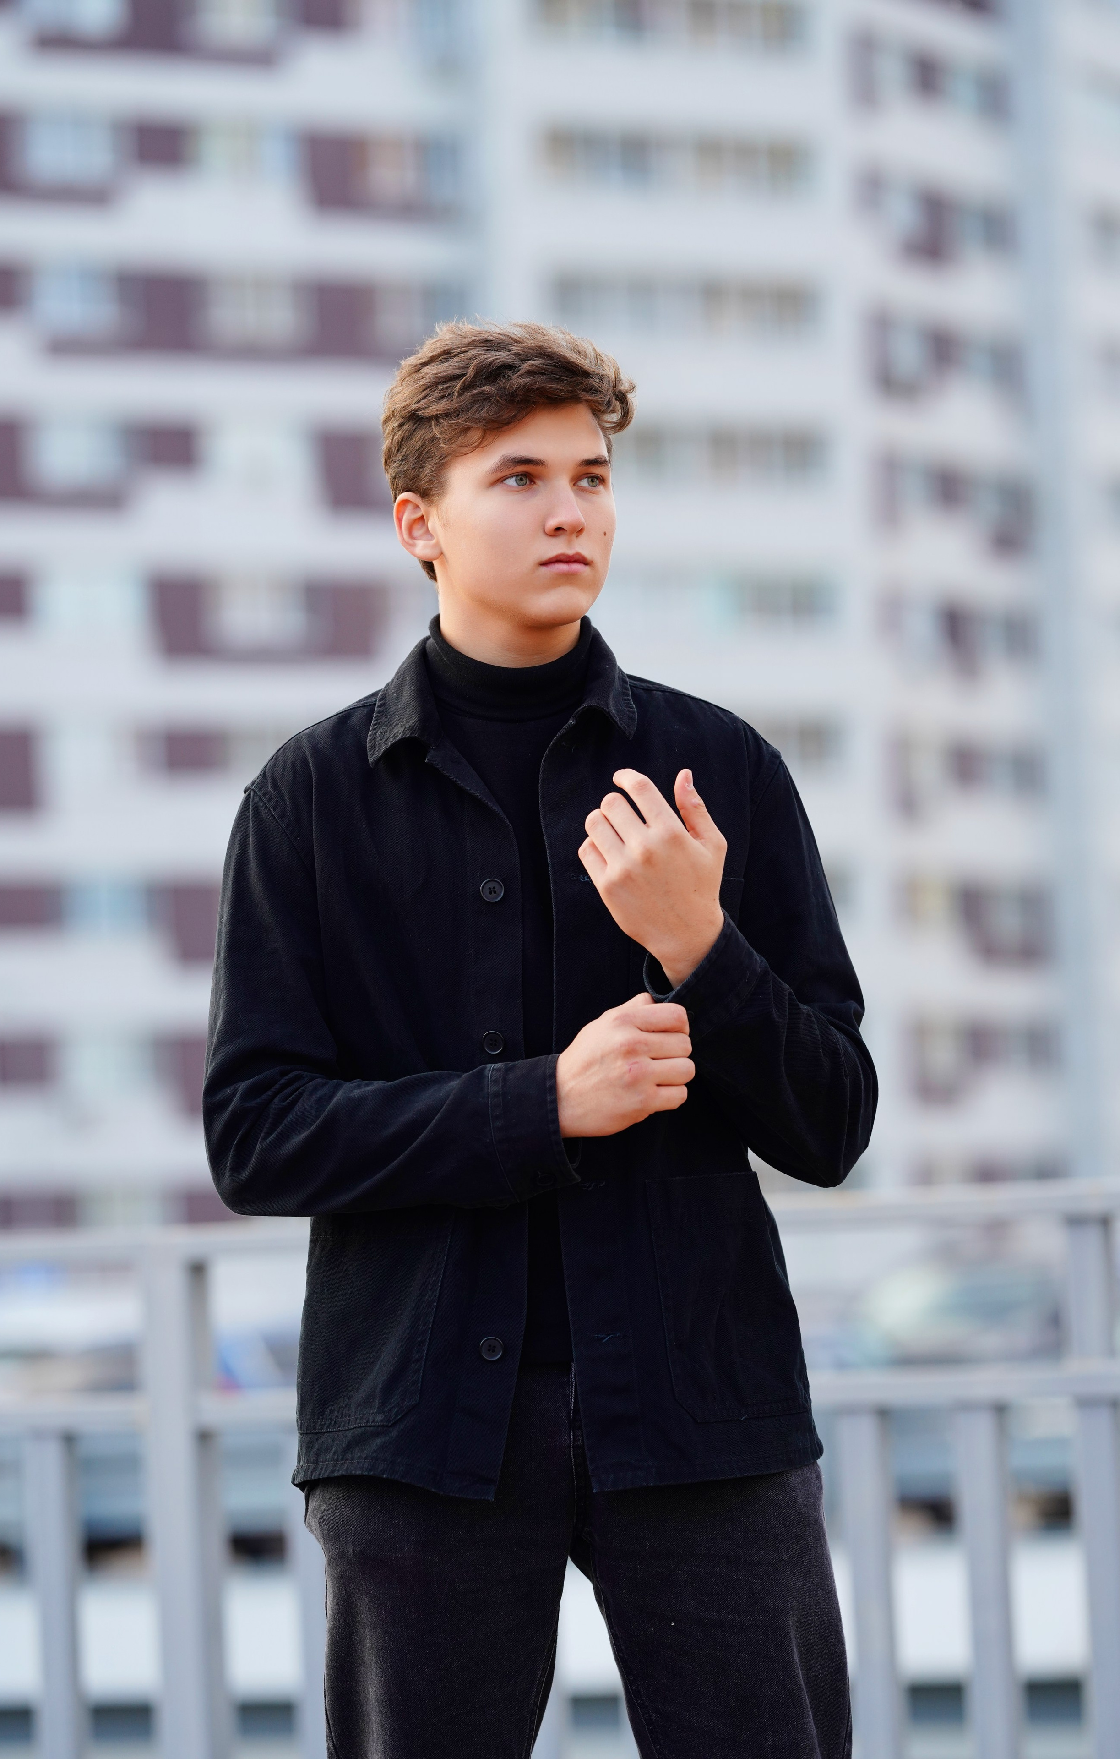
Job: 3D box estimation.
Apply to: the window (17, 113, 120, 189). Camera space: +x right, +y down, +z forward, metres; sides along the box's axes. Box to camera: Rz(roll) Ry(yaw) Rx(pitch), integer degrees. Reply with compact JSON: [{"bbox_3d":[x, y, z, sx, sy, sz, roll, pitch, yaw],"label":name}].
[{"bbox_3d":[-9.128,-13.508,122.331,2.025,1.376,0.200,0,-5,-28],"label":"window"}]

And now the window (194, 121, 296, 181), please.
[{"bbox_3d":[-5.923,-13.689,124.085,2.084,1.107,0.200,0,-5,-28],"label":"window"}]

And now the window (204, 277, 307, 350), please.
[{"bbox_3d":[-5.719,-10.633,123.872,2.109,1.337,0.200,0,-5,-28],"label":"window"}]

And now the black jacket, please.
[{"bbox_3d":[-0.017,0.144,5.280,0.530,0.700,0.380,-2,-5,-6],"label":"black jacket"}]

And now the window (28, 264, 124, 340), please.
[{"bbox_3d":[-8.960,-10.712,122.126,1.804,1.376,0.200,0,-5,-28],"label":"window"}]

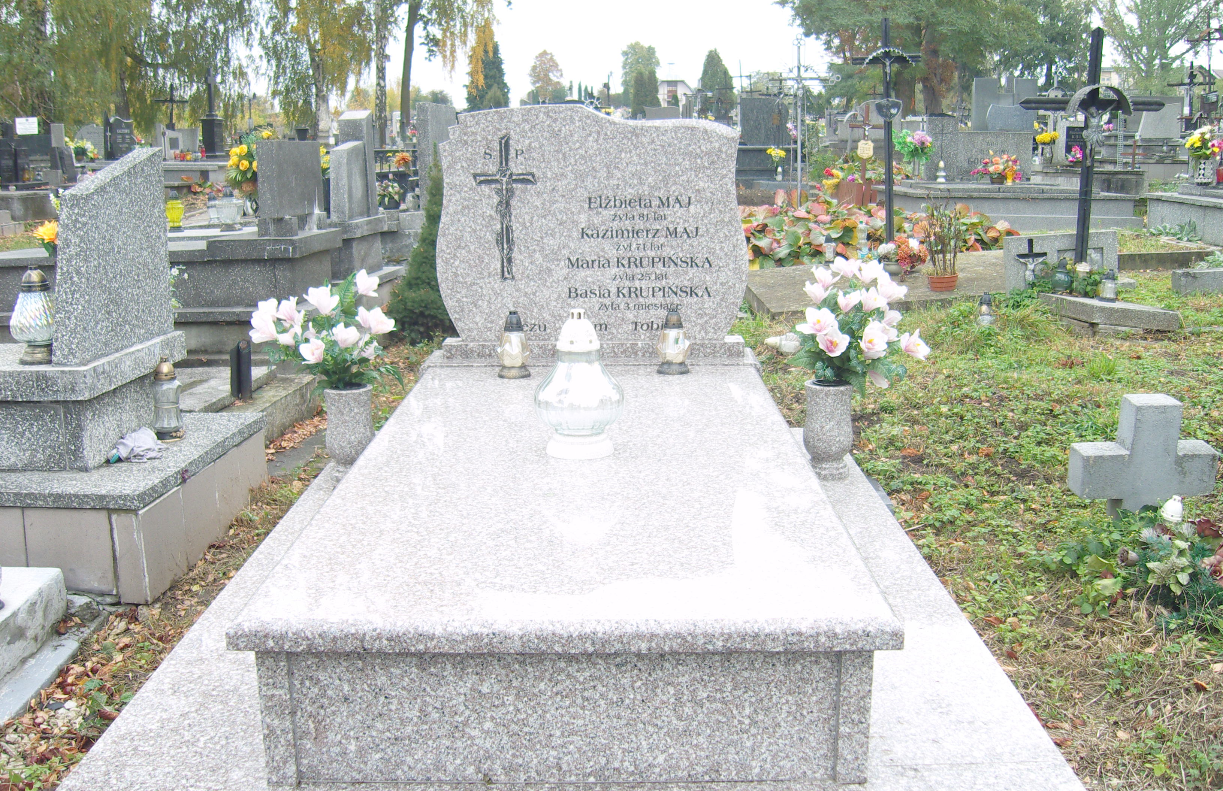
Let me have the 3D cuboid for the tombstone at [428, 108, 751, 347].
[{"bbox_3d":[-0.071,-0.562,3.946,0.998,0.780,0.094,0,13,0],"label":"tombstone"}]

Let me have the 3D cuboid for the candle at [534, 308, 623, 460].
[{"bbox_3d":[-0.077,-0.035,2.844,0.214,0.343,0.214,0,13,0],"label":"candle"}]

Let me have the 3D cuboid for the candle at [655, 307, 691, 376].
[{"bbox_3d":[0.196,-0.177,3.781,0.111,0.203,0.111,0,13,0],"label":"candle"}]

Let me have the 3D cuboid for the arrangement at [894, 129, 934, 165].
[{"bbox_3d":[3.599,-2.957,14.300,0.467,0.412,0.420,0,13,0],"label":"arrangement"}]

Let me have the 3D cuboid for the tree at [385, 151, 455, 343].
[{"bbox_3d":[-1.008,-0.862,6.792,0.582,1.123,0.582,0,13,0],"label":"tree"}]

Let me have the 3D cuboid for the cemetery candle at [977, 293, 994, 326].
[{"bbox_3d":[2.305,-0.532,7.400,0.102,0.196,0.102,0,13,0],"label":"cemetery candle"}]

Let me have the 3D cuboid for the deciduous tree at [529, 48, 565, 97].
[{"bbox_3d":[-5.138,-23.765,95.000,3.000,7.300,3.000,0,13,0],"label":"deciduous tree"}]

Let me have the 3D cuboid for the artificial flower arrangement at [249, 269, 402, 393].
[{"bbox_3d":[-0.896,-0.203,3.770,0.472,0.386,0.378,0,13,0],"label":"artificial flower arrangement"}]

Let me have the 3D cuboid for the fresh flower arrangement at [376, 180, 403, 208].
[{"bbox_3d":[-1.541,-1.401,8.350,0.200,0.210,0.190,0,13,0],"label":"fresh flower arrangement"}]

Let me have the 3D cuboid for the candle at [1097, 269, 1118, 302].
[{"bbox_3d":[3.021,-0.670,7.300,0.113,0.193,0.113,0,13,0],"label":"candle"}]

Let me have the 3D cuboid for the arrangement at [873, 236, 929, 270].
[{"bbox_3d":[2.217,-1.087,9.200,0.427,0.262,0.278,0,13,0],"label":"arrangement"}]

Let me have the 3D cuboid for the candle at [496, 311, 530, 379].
[{"bbox_3d":[-0.313,-0.165,3.800,0.110,0.206,0.110,0,13,0],"label":"candle"}]

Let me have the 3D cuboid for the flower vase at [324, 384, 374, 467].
[{"bbox_3d":[-0.785,0.117,3.600,0.154,0.291,0.154,0,13,0],"label":"flower vase"}]

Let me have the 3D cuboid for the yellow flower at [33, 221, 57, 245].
[{"bbox_3d":[-1.741,-0.502,3.700,0.095,0.085,0.085,0,13,0],"label":"yellow flower"}]

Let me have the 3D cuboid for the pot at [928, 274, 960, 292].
[{"bbox_3d":[2.232,-0.763,8.100,0.205,0.105,0.205,0,13,0],"label":"pot"}]

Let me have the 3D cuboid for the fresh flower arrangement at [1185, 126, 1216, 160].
[{"bbox_3d":[6.374,-2.729,13.000,0.302,0.354,0.272,0,13,0],"label":"fresh flower arrangement"}]

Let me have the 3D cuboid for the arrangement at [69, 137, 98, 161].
[{"bbox_3d":[-8.042,-3.756,18.300,0.440,0.370,0.380,0,13,0],"label":"arrangement"}]

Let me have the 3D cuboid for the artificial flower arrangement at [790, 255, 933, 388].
[{"bbox_3d":[0.787,-0.227,3.830,0.441,0.430,0.375,0,13,0],"label":"artificial flower arrangement"}]

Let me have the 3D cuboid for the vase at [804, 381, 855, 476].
[{"bbox_3d":[0.699,0.113,3.880,0.157,0.302,0.157,0,13,0],"label":"vase"}]

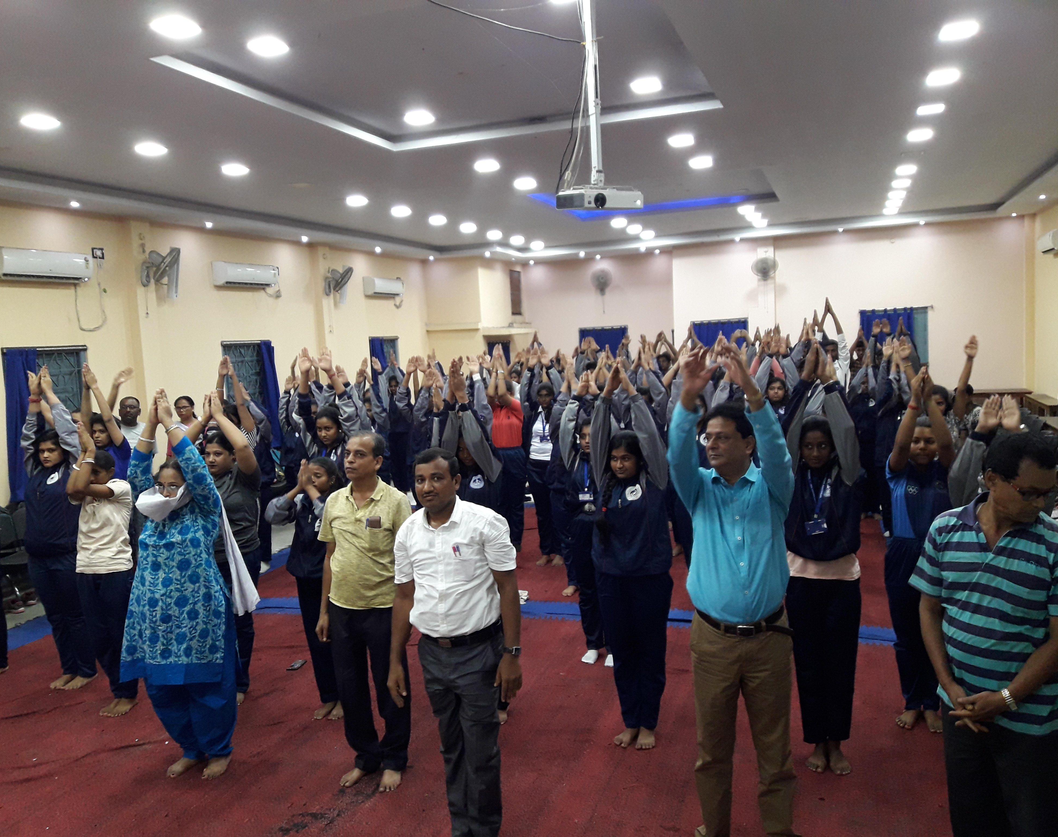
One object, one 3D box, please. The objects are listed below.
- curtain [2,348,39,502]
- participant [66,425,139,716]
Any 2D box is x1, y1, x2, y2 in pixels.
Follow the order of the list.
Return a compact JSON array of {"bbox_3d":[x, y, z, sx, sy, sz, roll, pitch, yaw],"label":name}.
[{"bbox_3d":[-4.717,0.046,8.486,0.110,1.400,0.370,-1,5,20],"label":"curtain"},{"bbox_3d":[-2.479,0.867,5.213,0.420,1.680,0.420,-2,5,13],"label":"participant"}]

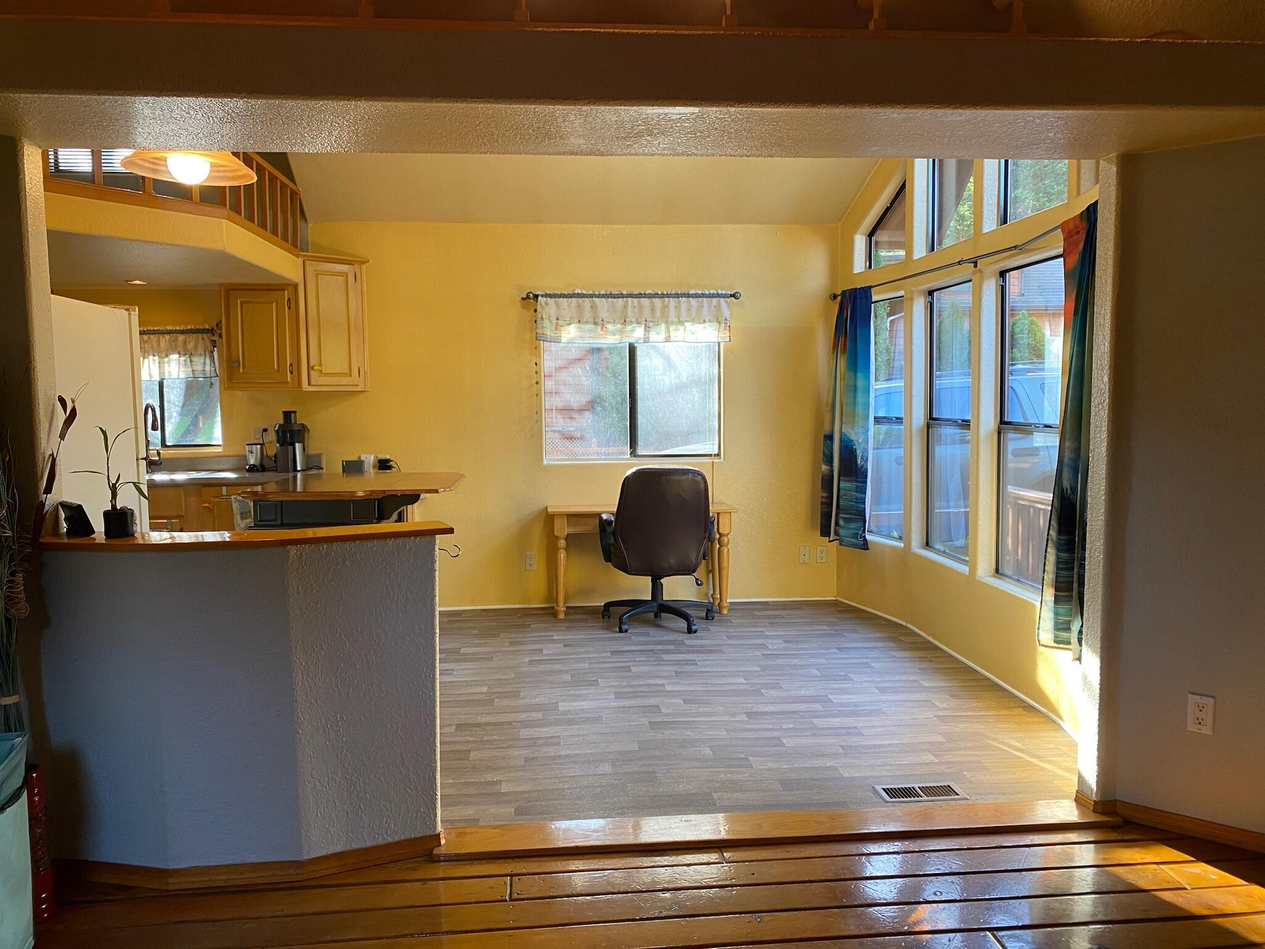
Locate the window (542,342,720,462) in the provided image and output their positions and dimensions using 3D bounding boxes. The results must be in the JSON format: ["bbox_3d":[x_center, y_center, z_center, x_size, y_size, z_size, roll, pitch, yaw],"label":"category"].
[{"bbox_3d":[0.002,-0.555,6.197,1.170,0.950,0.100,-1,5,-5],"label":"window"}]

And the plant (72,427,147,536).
[{"bbox_3d":[-1.529,0.023,2.788,0.190,0.326,0.160,-1,5,-4],"label":"plant"}]

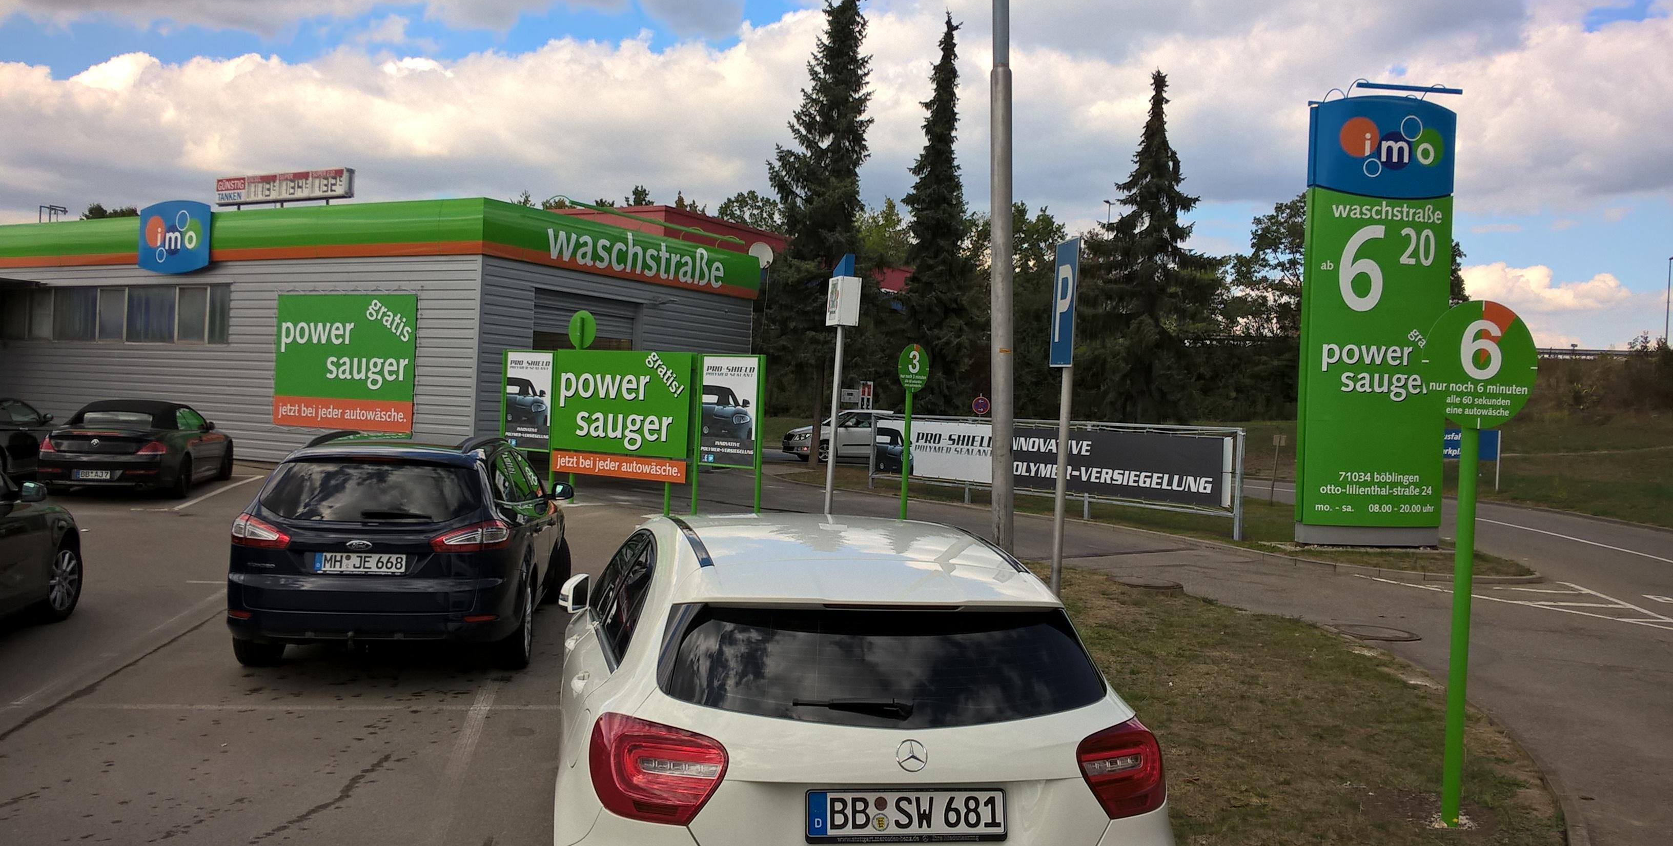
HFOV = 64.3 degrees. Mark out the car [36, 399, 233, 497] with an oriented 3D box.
[{"bbox_3d":[-11.184,0.365,21.603,1.870,1.380,4.820,3,0,-13],"label":"car"}]

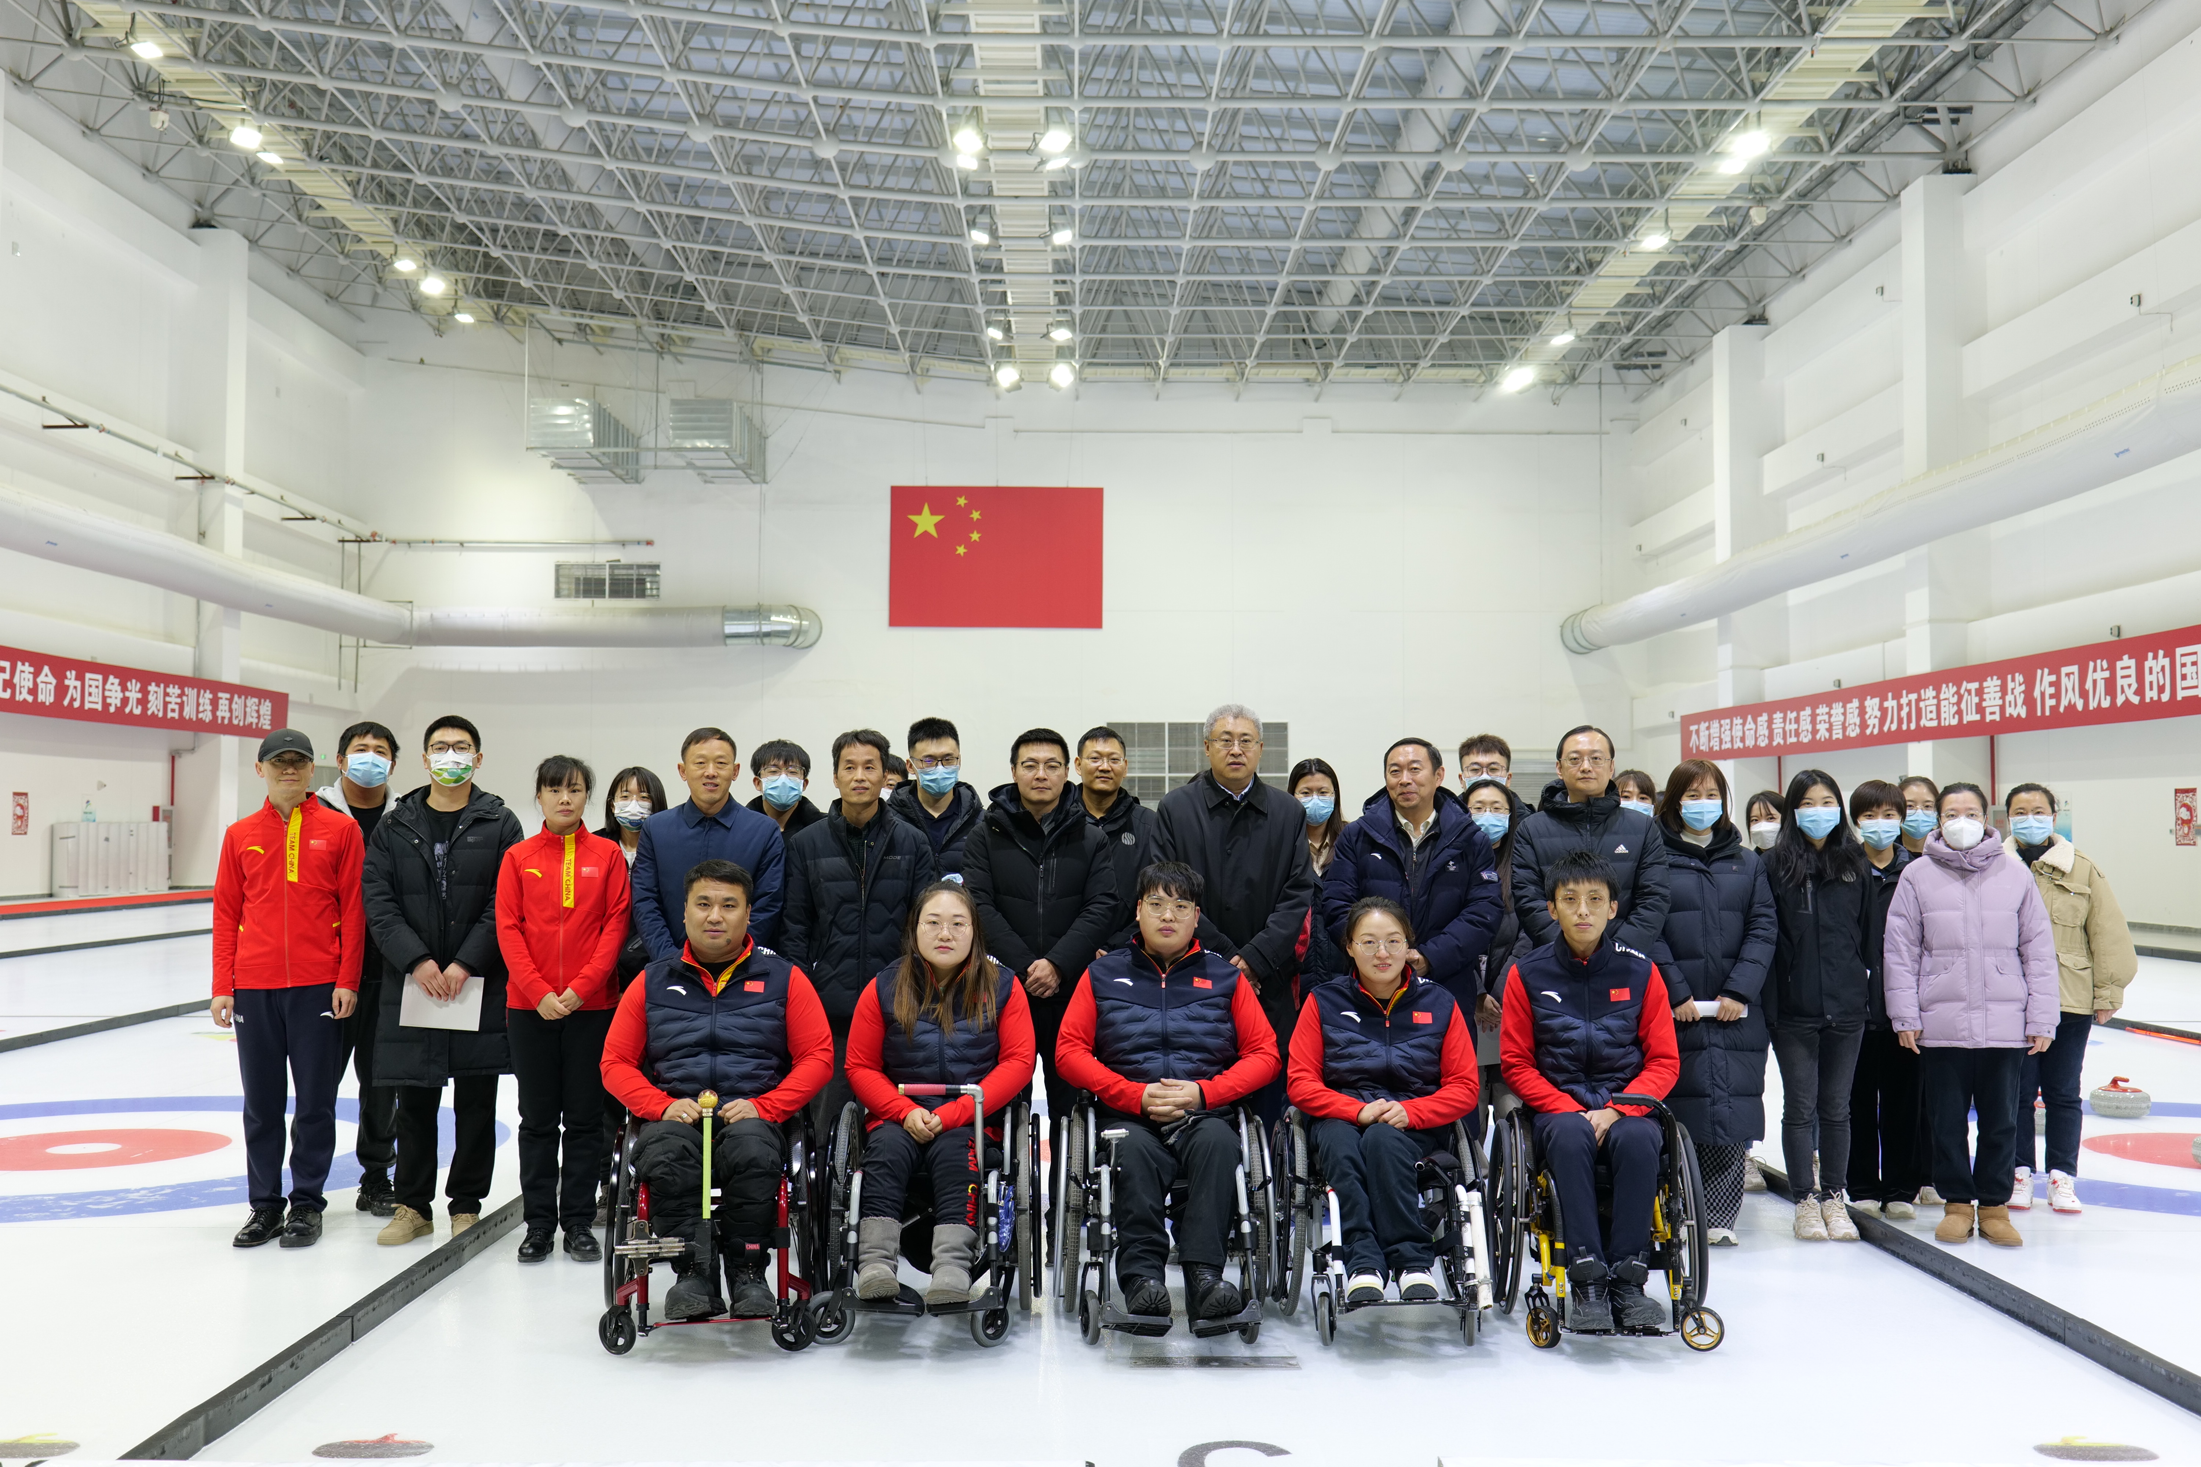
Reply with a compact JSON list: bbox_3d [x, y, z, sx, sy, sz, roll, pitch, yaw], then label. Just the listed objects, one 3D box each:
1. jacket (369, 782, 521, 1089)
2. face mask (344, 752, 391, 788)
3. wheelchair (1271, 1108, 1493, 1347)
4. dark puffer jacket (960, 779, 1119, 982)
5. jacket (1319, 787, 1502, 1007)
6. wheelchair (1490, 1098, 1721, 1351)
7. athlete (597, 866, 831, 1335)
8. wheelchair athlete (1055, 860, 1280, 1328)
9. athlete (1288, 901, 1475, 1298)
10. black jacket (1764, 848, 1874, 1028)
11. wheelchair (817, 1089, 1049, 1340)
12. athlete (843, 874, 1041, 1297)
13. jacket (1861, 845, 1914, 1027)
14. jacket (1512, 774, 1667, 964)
[{"bbox_3d":[-2.317,0.709,7.557,0.550,1.047,0.340,1,-2,-11],"label":"jacket"},{"bbox_3d":[-2.719,0.138,7.941,0.160,0.134,0.085,1,-2,-15],"label":"face mask"},{"bbox_3d":[0.798,1.297,6.179,0.620,0.800,0.860,0,-3,1],"label":"wheelchair"},{"bbox_3d":[-0.200,0.530,7.094,0.530,0.717,0.370,0,-3,-1],"label":"dark puffer jacket"},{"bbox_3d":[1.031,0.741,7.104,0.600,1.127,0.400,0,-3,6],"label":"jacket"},{"bbox_3d":[1.474,1.307,6.271,0.665,0.830,0.940,0,-2,2],"label":"wheelchair"},{"bbox_3d":[-1.095,0.980,6.113,0.670,1.244,0.760,0,-3,-8],"label":"athlete"},{"bbox_3d":[0.199,1.029,6.202,0.660,1.311,0.840,0,-2,0],"label":"wheelchair athlete"},{"bbox_3d":[0.801,1.009,6.082,0.560,1.084,0.730,0,-3,1],"label":"athlete"},{"bbox_3d":[2.582,0.729,7.697,0.410,0.664,0.270,0,-2,10],"label":"black jacket"},{"bbox_3d":[-0.486,1.283,6.230,0.630,0.830,0.900,0,-3,1],"label":"wheelchair"},{"bbox_3d":[-0.459,0.998,6.142,0.560,1.136,0.740,0,-3,0],"label":"athlete"},{"bbox_3d":[2.912,0.744,7.955,0.500,0.695,0.320,0,-3,8],"label":"jacket"},{"bbox_3d":[1.677,0.550,7.334,0.550,0.793,0.330,0,-2,8],"label":"jacket"}]

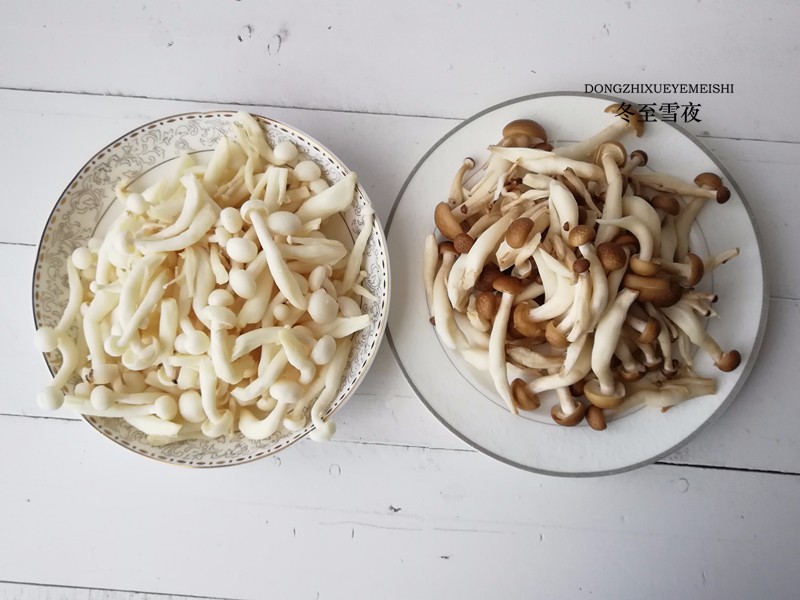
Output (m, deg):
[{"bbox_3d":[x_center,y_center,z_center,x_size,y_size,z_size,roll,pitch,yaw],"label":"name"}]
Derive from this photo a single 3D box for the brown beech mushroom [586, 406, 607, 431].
[{"bbox_3d":[0.108,0.064,0.344,0.013,0.013,0.015,-21,85,-27],"label":"brown beech mushroom"}]

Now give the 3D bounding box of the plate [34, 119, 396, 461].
[{"bbox_3d":[-0.102,-0.007,0.353,0.197,0.032,0.197,0,86,0],"label":"plate"}]

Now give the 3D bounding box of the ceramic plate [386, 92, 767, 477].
[{"bbox_3d":[0.097,-0.011,0.358,0.218,0.018,0.218,0,86,0],"label":"ceramic plate"}]

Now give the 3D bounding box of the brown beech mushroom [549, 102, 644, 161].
[{"bbox_3d":[0.108,-0.092,0.352,0.056,0.024,0.025,-28,86,7],"label":"brown beech mushroom"}]

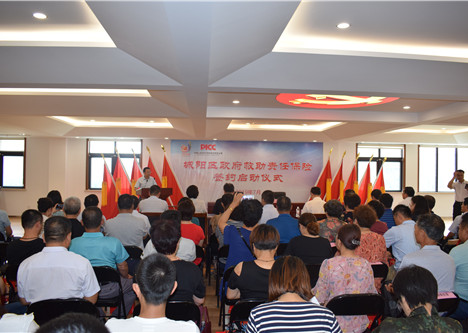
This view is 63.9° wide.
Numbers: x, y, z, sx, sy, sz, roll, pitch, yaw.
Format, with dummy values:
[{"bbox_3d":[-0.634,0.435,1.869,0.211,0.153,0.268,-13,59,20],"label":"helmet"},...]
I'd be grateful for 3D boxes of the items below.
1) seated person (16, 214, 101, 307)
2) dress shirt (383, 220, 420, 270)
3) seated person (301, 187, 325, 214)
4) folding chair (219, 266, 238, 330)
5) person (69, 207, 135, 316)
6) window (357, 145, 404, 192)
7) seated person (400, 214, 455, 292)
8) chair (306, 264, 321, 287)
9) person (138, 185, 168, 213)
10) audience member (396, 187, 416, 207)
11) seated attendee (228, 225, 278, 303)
[{"bbox_3d":[-1.193,0.991,2.775,0.580,1.300,0.780,1,-1,-10],"label":"seated person"},{"bbox_3d":[1.665,0.830,3.750,0.480,0.600,0.380,1,-1,-25],"label":"dress shirt"},{"bbox_3d":[1.580,1.069,7.600,0.520,1.280,0.750,1,-1,-11],"label":"seated person"},{"bbox_3d":[0.105,1.255,3.640,0.450,0.780,0.480,1,-1,-5],"label":"folding chair"},{"bbox_3d":[-1.250,0.994,3.620,0.540,1.270,0.780,1,-1,-3],"label":"person"},{"bbox_3d":[5.229,0.071,13.380,1.810,1.720,0.160,1,-1,-5],"label":"window"},{"bbox_3d":[1.281,1.016,2.996,0.520,1.300,0.780,1,-1,-17],"label":"seated person"},{"bbox_3d":[0.655,1.261,3.450,0.450,0.790,0.470,1,-1,-4],"label":"chair"},{"bbox_3d":[-1.330,0.999,6.369,0.520,1.320,0.800,1,-1,-5],"label":"person"},{"bbox_3d":[2.921,1.048,6.797,0.520,1.320,0.800,1,-1,-27],"label":"audience member"},{"bbox_3d":[0.180,0.996,2.689,0.500,1.250,0.800,1,-1,-5],"label":"seated attendee"}]

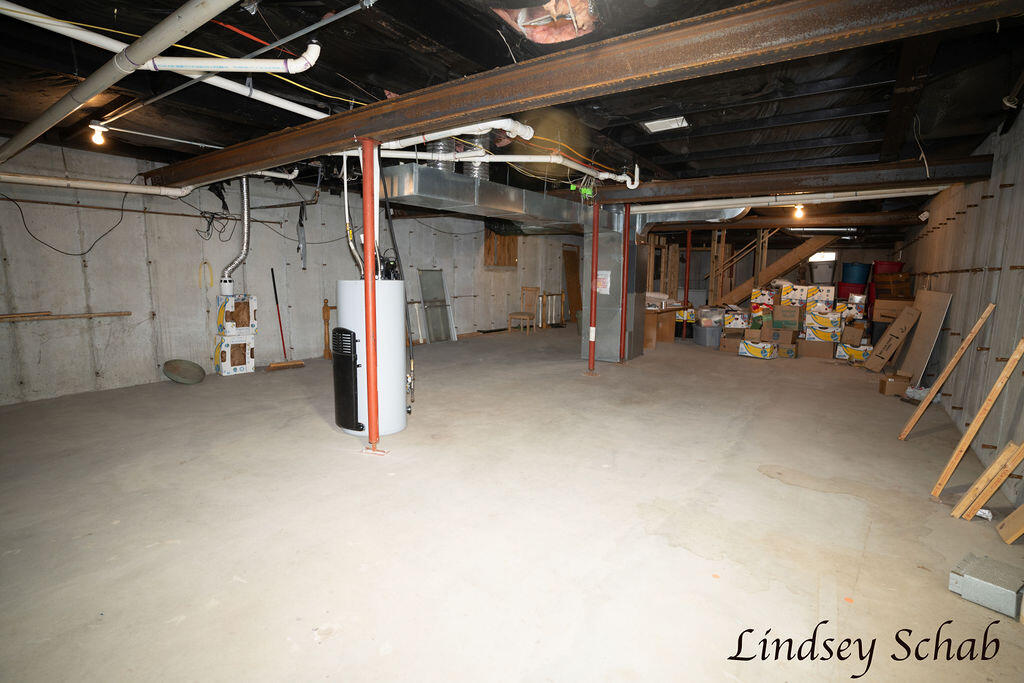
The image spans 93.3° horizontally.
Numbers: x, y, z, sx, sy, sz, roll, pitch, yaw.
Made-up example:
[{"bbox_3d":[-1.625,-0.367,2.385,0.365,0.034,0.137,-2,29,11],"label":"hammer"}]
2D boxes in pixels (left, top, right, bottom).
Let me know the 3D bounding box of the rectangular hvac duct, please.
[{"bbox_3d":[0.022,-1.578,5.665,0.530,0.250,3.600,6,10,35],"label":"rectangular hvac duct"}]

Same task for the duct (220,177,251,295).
[{"bbox_3d":[-3.558,-1.373,6.208,0.170,1.583,0.440,7,10,34],"label":"duct"}]

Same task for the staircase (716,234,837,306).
[{"bbox_3d":[5.167,-1.131,10.475,3.050,2.180,0.920,7,10,34],"label":"staircase"}]

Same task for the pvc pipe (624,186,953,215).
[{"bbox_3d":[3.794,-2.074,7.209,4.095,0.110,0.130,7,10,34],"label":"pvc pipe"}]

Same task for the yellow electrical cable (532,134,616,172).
[{"bbox_3d":[0.630,-1.747,4.585,0.120,0.130,1.700,6,10,35],"label":"yellow electrical cable"}]

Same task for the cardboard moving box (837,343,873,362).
[{"bbox_3d":[5.894,0.180,8.296,0.500,0.240,0.380,6,10,35],"label":"cardboard moving box"}]

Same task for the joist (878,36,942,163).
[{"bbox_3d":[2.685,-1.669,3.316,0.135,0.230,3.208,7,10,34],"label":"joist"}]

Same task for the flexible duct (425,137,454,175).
[{"bbox_3d":[-0.682,-1.749,4.625,0.260,0.380,0.260,1,8,0],"label":"flexible duct"}]

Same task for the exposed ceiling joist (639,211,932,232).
[{"bbox_3d":[4.787,-2.249,9.209,4.900,0.190,0.120,6,10,35],"label":"exposed ceiling joist"}]

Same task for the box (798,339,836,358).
[{"bbox_3d":[5.283,0.132,8.381,0.520,0.280,0.410,5,9,27],"label":"box"}]

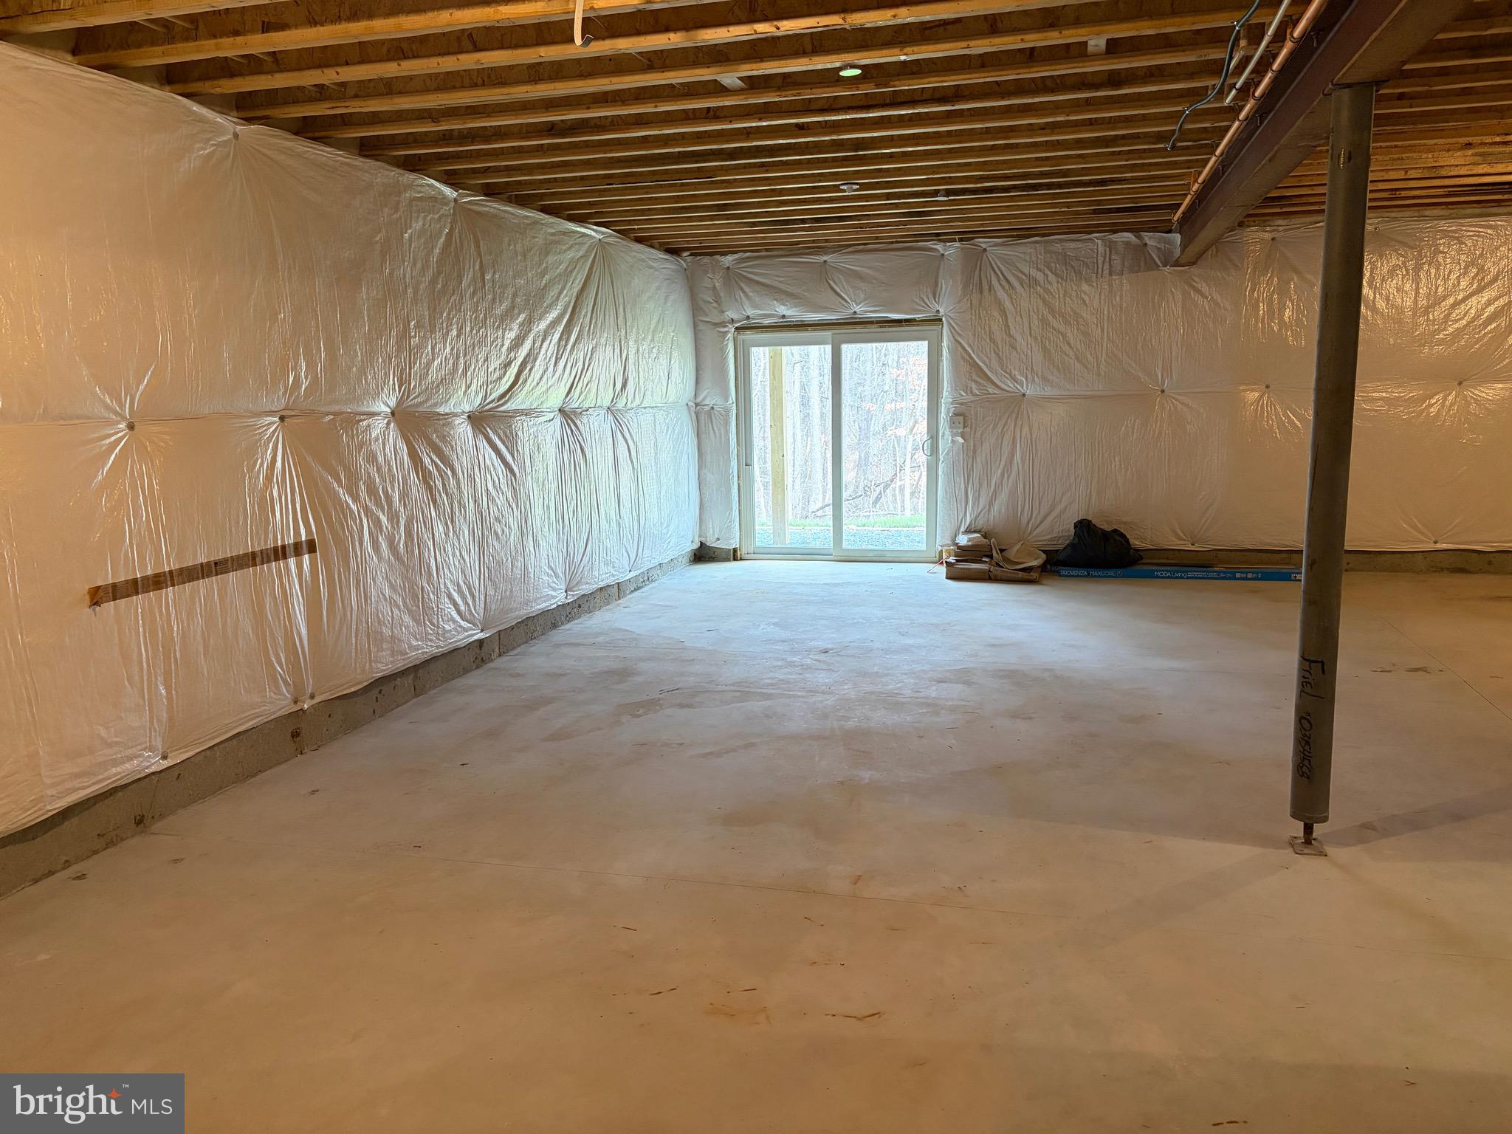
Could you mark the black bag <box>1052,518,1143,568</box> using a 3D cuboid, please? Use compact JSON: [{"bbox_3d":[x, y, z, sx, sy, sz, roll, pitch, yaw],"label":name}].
[{"bbox_3d":[2.830,-0.201,9.364,0.690,0.390,0.380,1,9,15],"label":"black bag"}]

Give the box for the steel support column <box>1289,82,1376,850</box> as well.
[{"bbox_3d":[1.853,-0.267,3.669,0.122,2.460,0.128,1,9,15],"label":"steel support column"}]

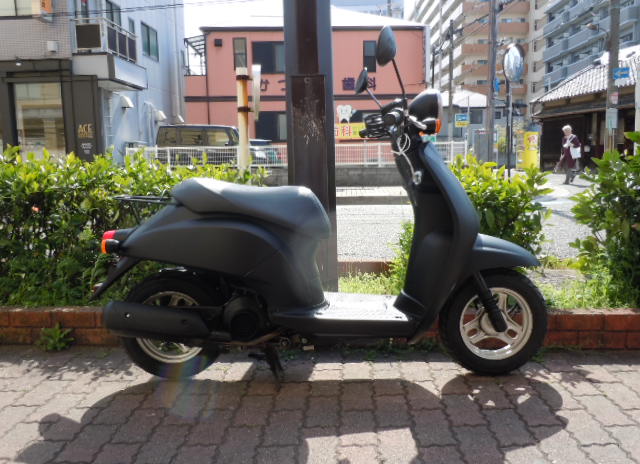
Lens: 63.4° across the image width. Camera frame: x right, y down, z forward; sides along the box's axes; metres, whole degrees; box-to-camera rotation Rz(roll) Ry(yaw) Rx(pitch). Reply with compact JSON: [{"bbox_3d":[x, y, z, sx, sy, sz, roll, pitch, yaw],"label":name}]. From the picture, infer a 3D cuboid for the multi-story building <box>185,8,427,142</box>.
[{"bbox_3d":[-0.802,-6.558,24.305,9.300,7.900,9.000,-2,8,-5],"label":"multi-story building"}]

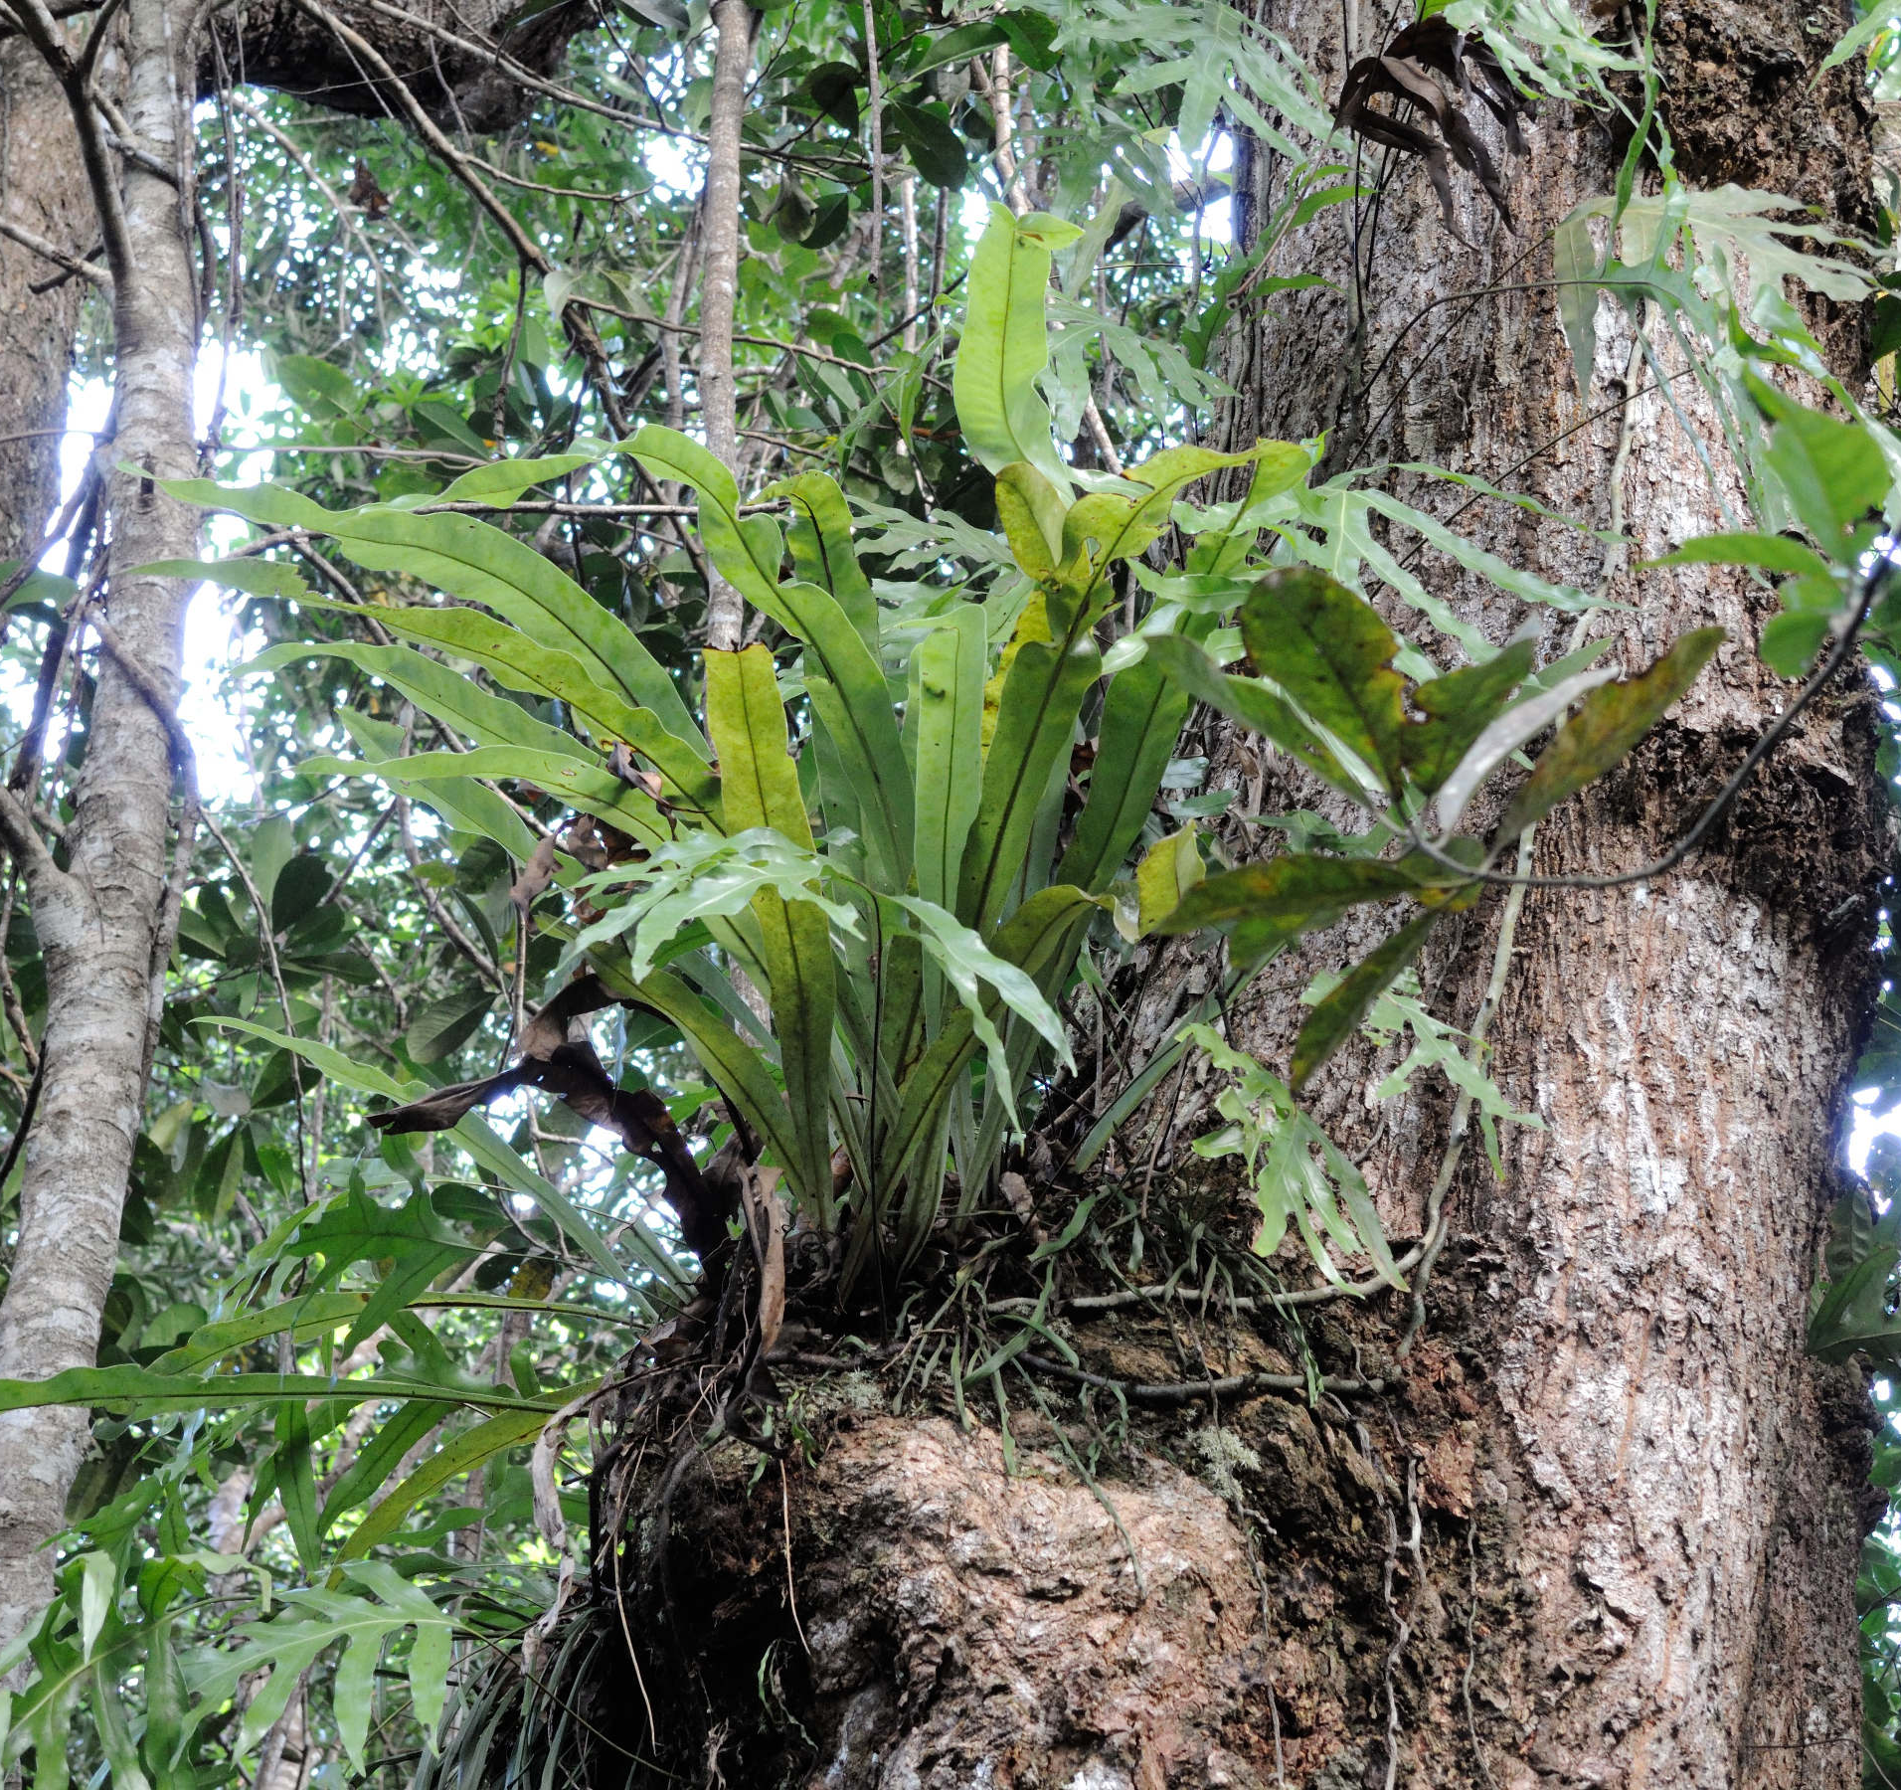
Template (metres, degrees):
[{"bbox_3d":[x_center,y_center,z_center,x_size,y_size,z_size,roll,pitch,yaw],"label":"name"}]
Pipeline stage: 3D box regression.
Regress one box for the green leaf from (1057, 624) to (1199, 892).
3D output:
[{"bbox_3d":[0.162,-0.125,4.150,0.068,0.259,0.060,23,-6,-3],"label":"green leaf"}]

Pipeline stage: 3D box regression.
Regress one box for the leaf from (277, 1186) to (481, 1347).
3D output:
[{"bbox_3d":[-0.527,0.343,4.200,0.193,0.146,0.070,6,6,-8],"label":"leaf"}]

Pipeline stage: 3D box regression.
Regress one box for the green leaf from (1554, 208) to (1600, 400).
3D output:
[{"bbox_3d":[0.578,-0.545,4.200,0.038,0.179,0.030,-5,0,9],"label":"green leaf"}]

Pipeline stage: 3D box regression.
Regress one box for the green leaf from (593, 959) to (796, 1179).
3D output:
[{"bbox_3d":[-0.234,0.156,4.150,0.048,0.276,0.060,-41,0,4],"label":"green leaf"}]

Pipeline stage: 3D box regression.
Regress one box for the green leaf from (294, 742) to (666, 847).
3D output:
[{"bbox_3d":[-0.434,-0.093,4.200,0.354,0.052,0.080,10,11,-6],"label":"green leaf"}]

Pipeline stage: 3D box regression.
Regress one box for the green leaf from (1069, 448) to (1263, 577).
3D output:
[{"bbox_3d":[0.194,-0.347,4.100,0.193,0.076,0.070,-36,11,6],"label":"green leaf"}]

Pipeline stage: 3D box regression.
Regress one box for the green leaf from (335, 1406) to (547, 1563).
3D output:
[{"bbox_3d":[-0.471,0.545,4.200,0.244,0.041,0.060,-38,7,-11],"label":"green leaf"}]

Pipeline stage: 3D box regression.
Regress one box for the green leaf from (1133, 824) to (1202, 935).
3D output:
[{"bbox_3d":[0.193,-0.013,4.050,0.056,0.100,0.040,11,-8,0],"label":"green leaf"}]

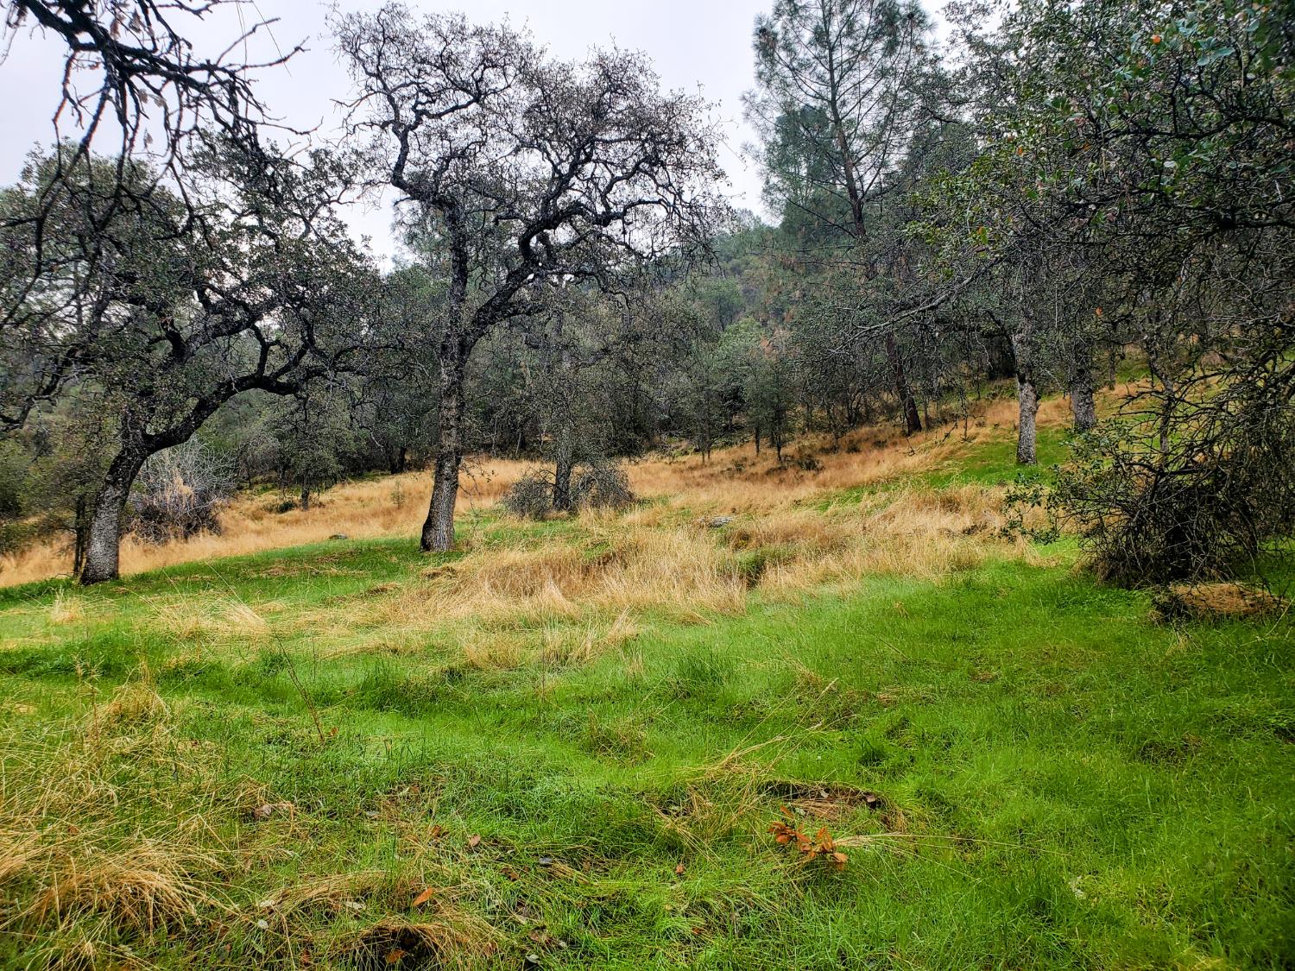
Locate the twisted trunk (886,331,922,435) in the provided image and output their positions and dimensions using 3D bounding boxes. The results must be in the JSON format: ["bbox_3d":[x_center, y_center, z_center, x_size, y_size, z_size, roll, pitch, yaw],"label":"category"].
[{"bbox_3d":[8.042,-3.204,30.500,1.140,3.270,0.600,0,2,0],"label":"twisted trunk"}]

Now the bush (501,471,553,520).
[{"bbox_3d":[-2.628,0.212,21.500,1.210,1.120,1.200,0,2,0],"label":"bush"}]

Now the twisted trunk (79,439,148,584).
[{"bbox_3d":[-7.963,0.392,14.500,1.010,2.160,0.650,0,2,0],"label":"twisted trunk"}]

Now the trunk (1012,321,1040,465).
[{"bbox_3d":[8.364,-2.046,21.500,0.600,3.220,0.550,0,2,0],"label":"trunk"}]

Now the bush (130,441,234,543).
[{"bbox_3d":[-10.766,0.105,22.500,2.410,2.430,2.200,0,2,0],"label":"bush"}]

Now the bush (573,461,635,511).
[{"bbox_3d":[-0.984,0.034,22.000,1.400,1.190,1.300,0,2,0],"label":"bush"}]

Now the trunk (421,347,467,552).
[{"bbox_3d":[-3.387,-0.590,16.200,0.760,3.420,0.700,0,2,0],"label":"trunk"}]

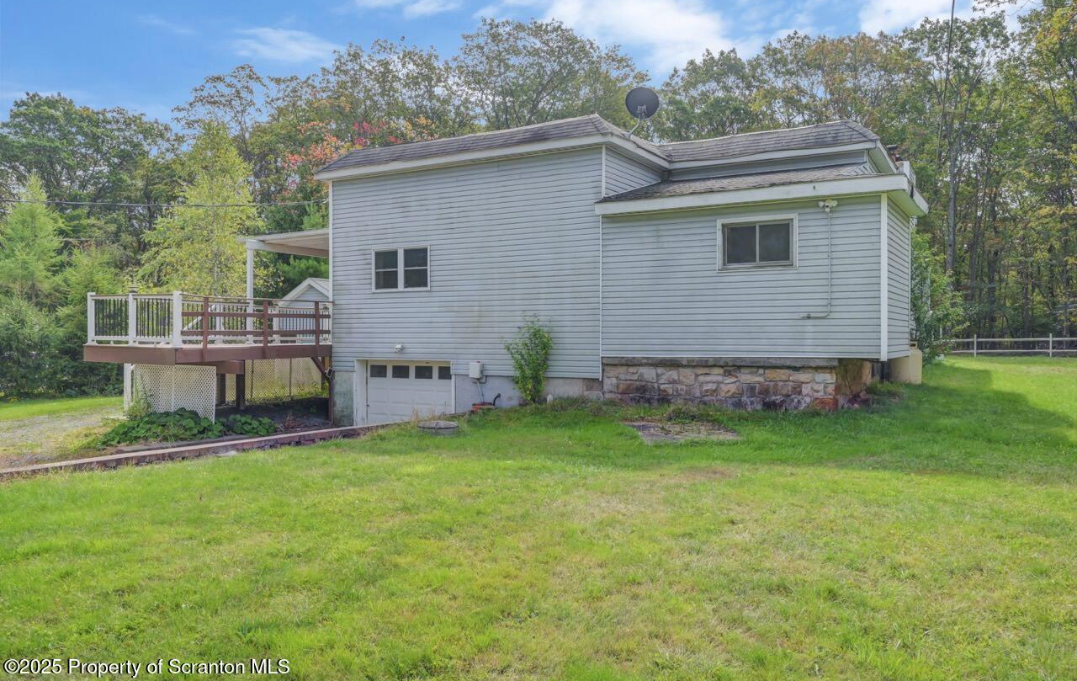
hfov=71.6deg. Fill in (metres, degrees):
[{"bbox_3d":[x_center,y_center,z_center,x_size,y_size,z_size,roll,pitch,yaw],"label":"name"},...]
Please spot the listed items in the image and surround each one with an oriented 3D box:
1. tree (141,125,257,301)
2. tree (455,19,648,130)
[{"bbox_3d":[-11.330,-2.967,25.000,4.222,8.535,4.222,0,0,0],"label":"tree"},{"bbox_3d":[0.646,-7.578,37.000,9.749,16.757,9.749,0,0,0],"label":"tree"}]

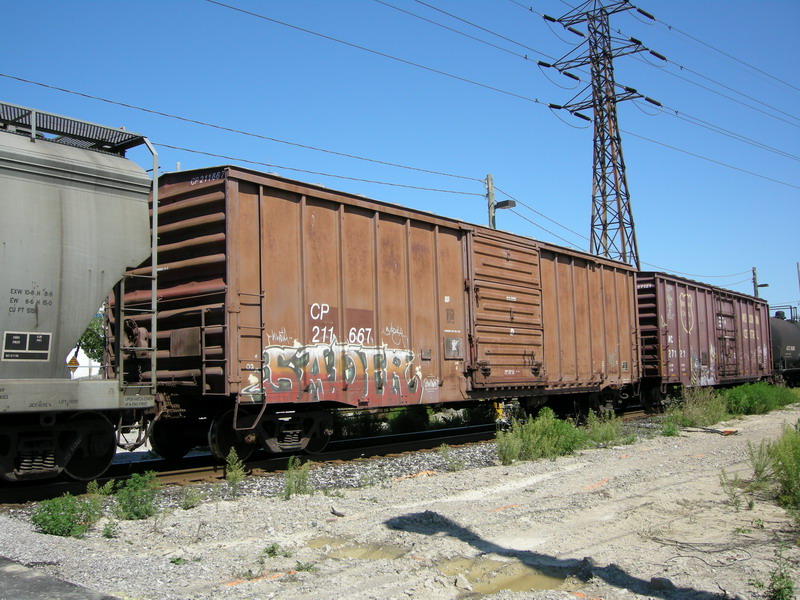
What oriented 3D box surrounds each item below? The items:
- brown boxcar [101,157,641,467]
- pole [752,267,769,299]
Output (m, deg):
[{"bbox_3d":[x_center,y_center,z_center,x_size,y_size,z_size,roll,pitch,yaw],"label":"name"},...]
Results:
[{"bbox_3d":[1.255,0.788,19.465,2.952,4.550,16.676,-6,-7,36],"label":"brown boxcar"},{"bbox_3d":[25.145,2.107,57.338,1.015,8.885,0.270,-6,-7,36],"label":"pole"}]

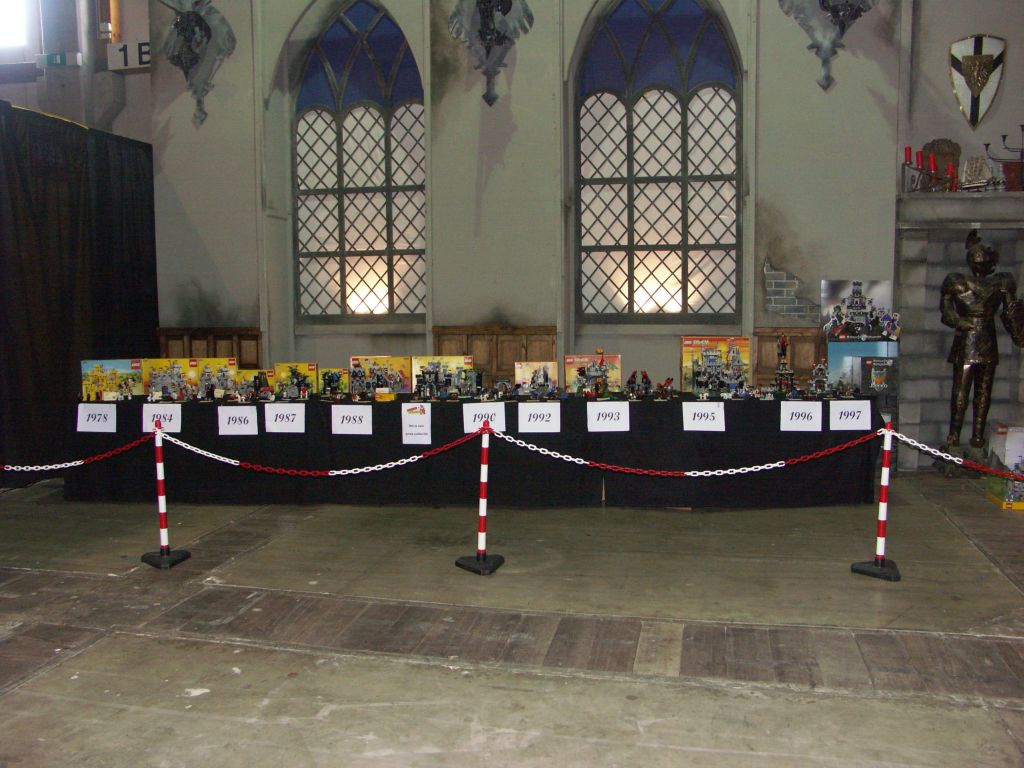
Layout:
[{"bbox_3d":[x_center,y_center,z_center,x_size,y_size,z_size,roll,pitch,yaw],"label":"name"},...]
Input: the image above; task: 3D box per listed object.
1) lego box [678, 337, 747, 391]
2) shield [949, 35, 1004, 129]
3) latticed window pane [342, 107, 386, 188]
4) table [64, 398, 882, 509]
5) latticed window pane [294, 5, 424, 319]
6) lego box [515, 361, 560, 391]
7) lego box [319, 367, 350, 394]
[{"bbox_3d":[1.617,-0.156,6.825,0.527,0.440,0.090,0,5,3],"label":"lego box"},{"bbox_3d":[3.919,-2.544,7.216,0.441,0.791,0.070,1,5,12],"label":"shield"},{"bbox_3d":[-1.542,-2.473,8.971,0.487,0.840,0.050,1,5,12],"label":"latticed window pane"},{"bbox_3d":[-0.378,0.485,6.600,5.980,0.770,0.760,0,5,3],"label":"table"},{"bbox_3d":[-1.560,-2.362,8.985,1.542,3.286,0.100,1,5,12],"label":"latticed window pane"},{"bbox_3d":[0.197,-0.054,6.810,0.344,0.246,0.060,0,5,3],"label":"lego box"},{"bbox_3d":[-1.429,-0.027,6.930,0.239,0.205,0.060,0,5,3],"label":"lego box"}]

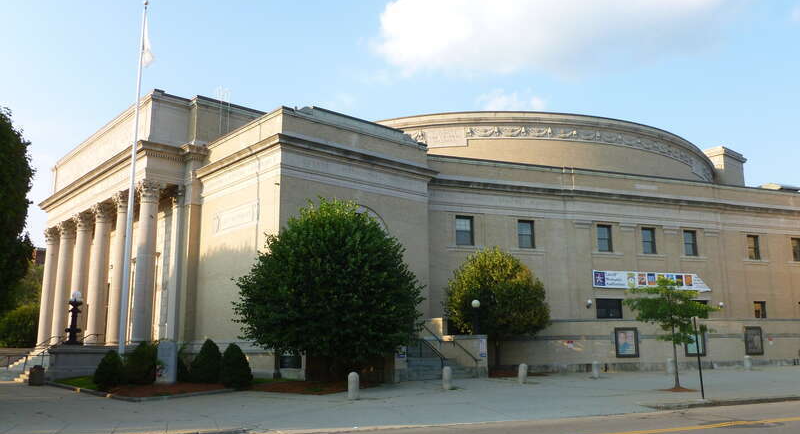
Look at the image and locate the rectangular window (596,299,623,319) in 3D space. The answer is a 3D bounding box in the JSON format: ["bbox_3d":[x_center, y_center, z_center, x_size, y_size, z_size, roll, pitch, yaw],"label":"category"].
[{"bbox_3d":[11.872,5.239,36.726,1.787,1.100,0.200,4,-12,-20],"label":"rectangular window"}]

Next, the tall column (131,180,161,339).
[{"bbox_3d":[-12.663,2.198,32.343,1.165,8.219,1.165,9,-15,-41],"label":"tall column"}]

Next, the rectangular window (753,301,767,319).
[{"bbox_3d":[25.735,6.650,46.194,1.161,1.255,0.250,4,-12,-21],"label":"rectangular window"}]

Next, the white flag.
[{"bbox_3d":[-10.477,-7.353,26.956,0.550,2.425,0.300,4,-12,-22],"label":"white flag"}]

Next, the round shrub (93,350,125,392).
[{"bbox_3d":[-11.723,6.168,26.024,1.288,1.646,1.288,3,-12,-20],"label":"round shrub"}]

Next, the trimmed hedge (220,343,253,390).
[{"bbox_3d":[-5.852,5.374,23.311,1.094,1.570,1.094,2,-11,-14],"label":"trimmed hedge"}]

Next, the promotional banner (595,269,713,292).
[{"bbox_3d":[15.111,3.796,38.371,8.727,1.017,0.080,4,-12,-21],"label":"promotional banner"}]

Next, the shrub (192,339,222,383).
[{"bbox_3d":[-7.813,5.854,26.259,1.200,1.698,1.200,2,-12,-16],"label":"shrub"}]

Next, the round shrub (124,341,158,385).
[{"bbox_3d":[-11.313,6.406,28.322,1.489,1.880,1.489,3,-12,-20],"label":"round shrub"}]

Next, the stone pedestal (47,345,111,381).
[{"bbox_3d":[-14.184,6.638,29.386,2.887,1.547,1.155,9,-15,-41],"label":"stone pedestal"}]

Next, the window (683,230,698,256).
[{"bbox_3d":[17.817,1.637,39.708,1.065,1.569,0.200,4,-12,-20],"label":"window"}]

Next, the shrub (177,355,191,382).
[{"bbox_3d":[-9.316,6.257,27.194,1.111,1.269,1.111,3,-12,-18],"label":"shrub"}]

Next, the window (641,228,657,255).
[{"bbox_3d":[14.852,1.473,38.613,1.081,1.583,0.200,4,-12,-20],"label":"window"}]

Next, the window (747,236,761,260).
[{"bbox_3d":[22.664,1.981,41.483,1.034,1.613,0.200,4,-12,-20],"label":"window"}]

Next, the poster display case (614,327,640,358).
[{"bbox_3d":[14.478,8.033,41.254,1.790,1.876,0.150,4,-12,-21],"label":"poster display case"}]

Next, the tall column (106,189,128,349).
[{"bbox_3d":[-15.087,2.743,35.004,1.165,8.219,1.165,9,-15,-41],"label":"tall column"}]

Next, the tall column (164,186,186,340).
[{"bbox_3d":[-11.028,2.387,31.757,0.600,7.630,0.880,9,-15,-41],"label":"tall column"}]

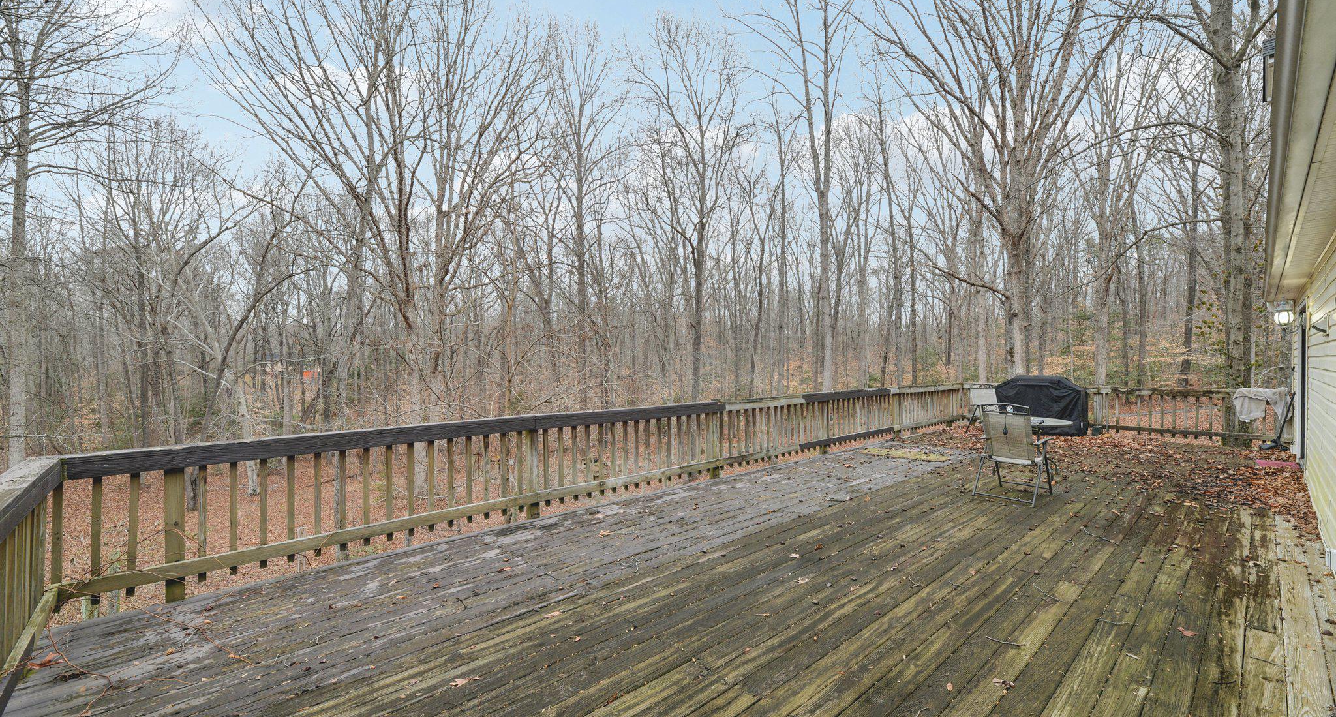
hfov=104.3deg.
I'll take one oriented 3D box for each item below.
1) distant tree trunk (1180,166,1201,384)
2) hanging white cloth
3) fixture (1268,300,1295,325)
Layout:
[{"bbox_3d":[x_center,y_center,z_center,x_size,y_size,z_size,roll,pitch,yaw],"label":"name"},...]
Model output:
[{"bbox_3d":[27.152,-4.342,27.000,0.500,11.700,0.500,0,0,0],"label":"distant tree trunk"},{"bbox_3d":[9.881,0.774,8.650,0.200,0.590,0.640,0,0,-41],"label":"hanging white cloth"},{"bbox_3d":[6.627,-0.495,5.600,0.170,0.310,0.190,0,0,-41],"label":"fixture"}]

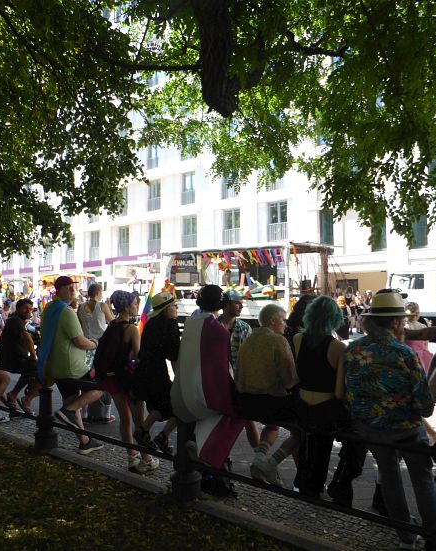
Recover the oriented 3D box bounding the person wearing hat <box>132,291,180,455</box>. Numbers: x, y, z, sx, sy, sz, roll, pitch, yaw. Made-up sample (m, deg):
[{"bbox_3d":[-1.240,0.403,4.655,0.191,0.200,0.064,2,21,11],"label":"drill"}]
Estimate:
[{"bbox_3d":[-0.500,0.806,4.439,0.560,1.340,0.450,3,-4,-44],"label":"person wearing hat"}]

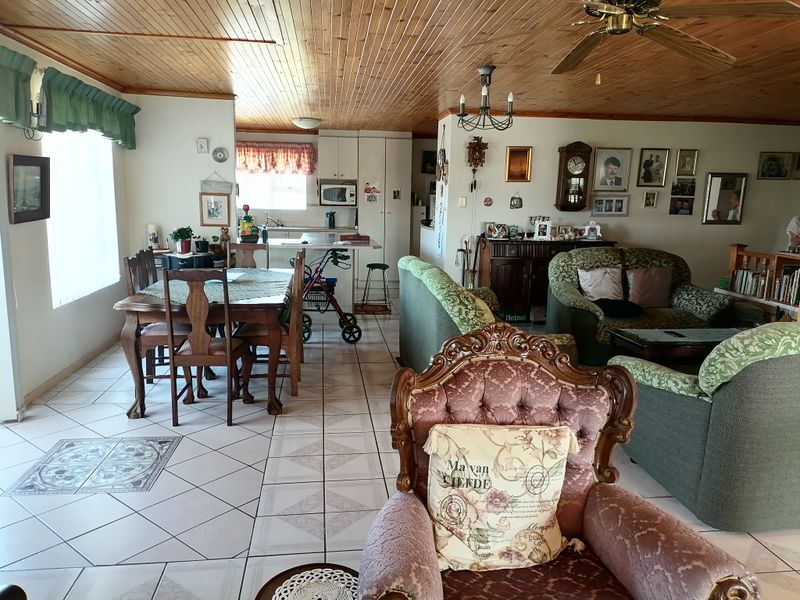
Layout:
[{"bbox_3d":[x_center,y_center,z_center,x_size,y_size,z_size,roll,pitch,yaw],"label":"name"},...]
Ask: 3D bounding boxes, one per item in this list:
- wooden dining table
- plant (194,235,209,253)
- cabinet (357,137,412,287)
[{"bbox_3d":[-1.379,0.250,4.740,1.055,0.770,1.815,0,10,-7],"label":"wooden dining table"},{"bbox_3d":[-2.084,-0.589,6.324,0.150,0.190,0.150,0,10,-7],"label":"plant"},{"bbox_3d":[-0.275,-1.388,9.530,0.818,2.313,0.601,0,10,-7],"label":"cabinet"}]

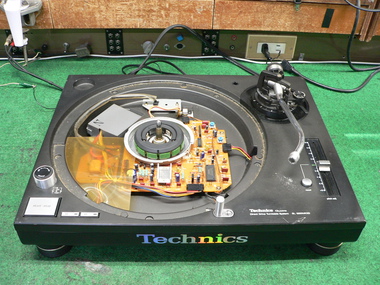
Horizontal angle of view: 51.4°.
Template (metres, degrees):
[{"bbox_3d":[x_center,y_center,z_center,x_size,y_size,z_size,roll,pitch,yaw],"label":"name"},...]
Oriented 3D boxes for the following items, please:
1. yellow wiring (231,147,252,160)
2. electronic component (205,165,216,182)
[{"bbox_3d":[0.082,0.016,0.623,0.014,0.010,0.042,-30,51,-30],"label":"yellow wiring"},{"bbox_3d":[0.031,0.047,0.602,0.013,0.005,0.033,0,42,-2],"label":"electronic component"}]

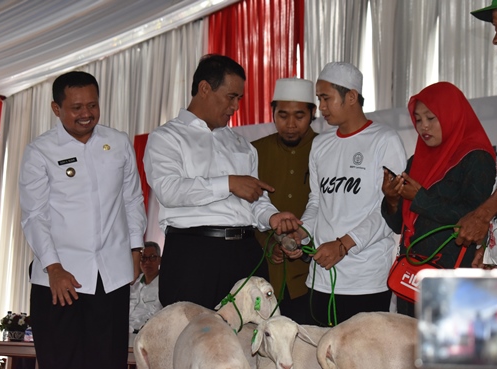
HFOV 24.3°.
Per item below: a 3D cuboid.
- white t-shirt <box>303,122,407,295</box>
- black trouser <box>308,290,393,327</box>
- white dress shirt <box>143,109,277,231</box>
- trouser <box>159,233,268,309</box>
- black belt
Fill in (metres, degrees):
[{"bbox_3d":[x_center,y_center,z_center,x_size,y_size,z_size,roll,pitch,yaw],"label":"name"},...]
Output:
[{"bbox_3d":[0.420,0.096,4.570,0.440,0.690,0.320,-2,-5,27],"label":"white t-shirt"},{"bbox_3d":[0.405,0.670,4.560,0.360,0.960,0.260,-2,-5,25],"label":"black trouser"},{"bbox_3d":[-0.144,-0.055,4.210,0.480,0.470,0.360,3,-5,-35],"label":"white dress shirt"},{"bbox_3d":[-0.128,0.670,4.220,0.390,1.020,0.280,3,-5,-34],"label":"trouser"},{"bbox_3d":[-0.139,0.179,4.240,0.340,0.045,0.250,3,-5,-36],"label":"black belt"}]

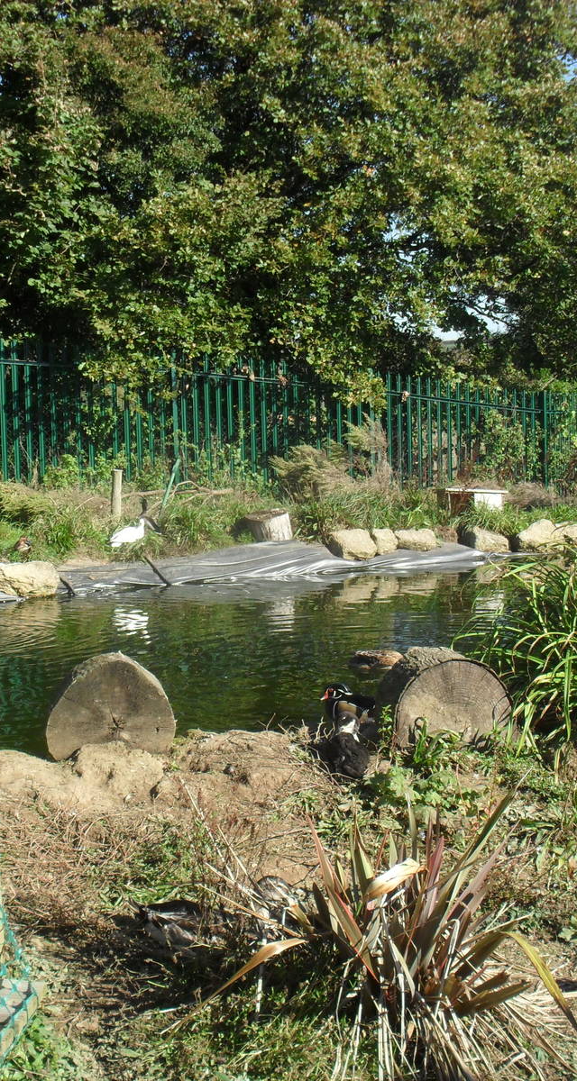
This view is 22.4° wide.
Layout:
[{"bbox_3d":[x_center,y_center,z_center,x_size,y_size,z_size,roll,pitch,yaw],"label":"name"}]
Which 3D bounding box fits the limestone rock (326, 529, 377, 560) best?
[{"bbox_3d":[0.692,0.043,16.000,0.550,0.340,0.420,-1,4,0],"label":"limestone rock"}]

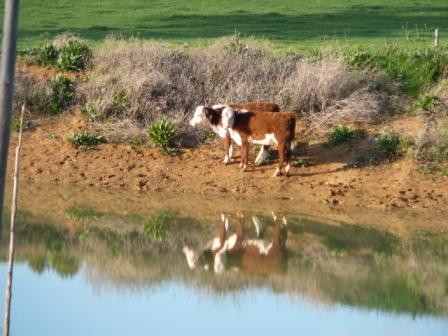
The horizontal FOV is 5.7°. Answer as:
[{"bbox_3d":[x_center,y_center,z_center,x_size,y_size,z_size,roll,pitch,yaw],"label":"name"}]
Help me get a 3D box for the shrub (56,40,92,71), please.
[{"bbox_3d":[-2.784,-2.099,84.500,0.640,0.540,0.600,3,3,0],"label":"shrub"}]

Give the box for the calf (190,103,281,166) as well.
[{"bbox_3d":[0.181,-0.587,77.100,1.510,1.050,0.430,3,3,-2],"label":"calf"}]

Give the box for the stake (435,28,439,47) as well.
[{"bbox_3d":[4.136,-2.527,88.000,0.065,0.370,0.065,3,3,0],"label":"stake"}]

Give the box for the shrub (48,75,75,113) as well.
[{"bbox_3d":[-2.903,-1.328,81.300,0.460,0.650,0.460,3,3,0],"label":"shrub"}]

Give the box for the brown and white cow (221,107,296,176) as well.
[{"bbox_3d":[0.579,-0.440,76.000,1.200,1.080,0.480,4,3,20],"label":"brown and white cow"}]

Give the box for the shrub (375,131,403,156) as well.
[{"bbox_3d":[2.894,-0.428,79.200,0.480,0.430,0.460,3,3,0],"label":"shrub"}]

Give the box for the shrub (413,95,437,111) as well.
[{"bbox_3d":[3.679,-1.190,82.900,0.430,0.280,0.400,3,3,0],"label":"shrub"}]

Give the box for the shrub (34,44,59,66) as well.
[{"bbox_3d":[-3.299,-2.091,84.200,0.450,0.380,0.430,3,3,0],"label":"shrub"}]

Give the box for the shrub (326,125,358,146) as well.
[{"bbox_3d":[2.072,-0.572,79.700,0.500,0.360,0.460,3,3,0],"label":"shrub"}]

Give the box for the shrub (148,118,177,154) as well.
[{"bbox_3d":[-1.062,-0.542,78.500,0.470,0.580,0.470,3,3,0],"label":"shrub"}]

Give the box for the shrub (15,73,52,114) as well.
[{"bbox_3d":[-3.424,-1.331,81.200,0.680,0.700,0.640,3,3,0],"label":"shrub"}]

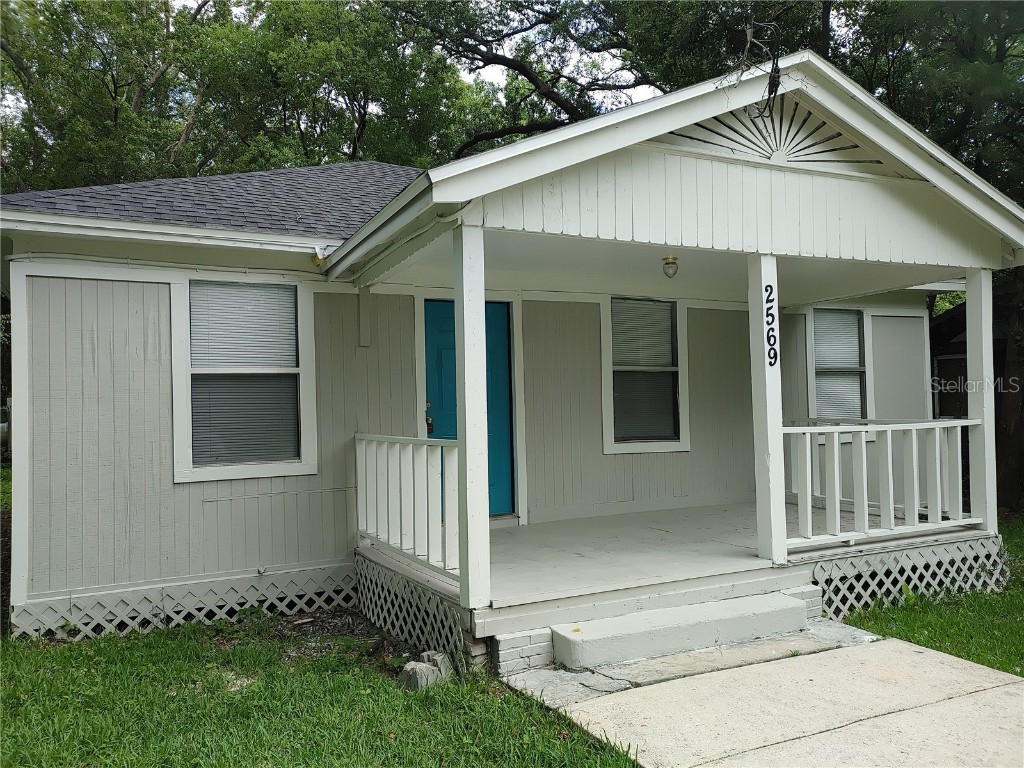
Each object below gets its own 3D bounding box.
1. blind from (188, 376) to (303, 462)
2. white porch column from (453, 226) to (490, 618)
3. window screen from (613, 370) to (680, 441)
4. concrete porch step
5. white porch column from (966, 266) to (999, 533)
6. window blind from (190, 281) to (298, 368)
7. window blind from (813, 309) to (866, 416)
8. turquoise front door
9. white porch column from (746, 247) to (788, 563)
[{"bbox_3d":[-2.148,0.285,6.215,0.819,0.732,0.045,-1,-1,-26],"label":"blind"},{"bbox_3d":[-0.226,0.181,4.390,0.127,2.145,0.127,-1,-1,-26],"label":"white porch column"},{"bbox_3d":[1.364,0.226,7.909,0.814,0.708,0.045,-1,-1,-26],"label":"window screen"},{"bbox_3d":[1.053,1.489,4.707,1.732,0.159,0.299,-1,-1,-26],"label":"concrete porch step"},{"bbox_3d":[3.909,0.144,6.383,0.127,2.162,0.127,-1,-1,-26],"label":"white porch column"},{"bbox_3d":[-2.163,-0.467,6.232,0.819,0.684,0.045,-1,-1,-26],"label":"window blind"},{"bbox_3d":[3.859,-0.147,9.123,0.813,1.451,0.045,-1,-1,-26],"label":"window blind"},{"bbox_3d":[-0.397,0.230,7.082,0.881,1.986,0.045,-1,-1,-26],"label":"turquoise front door"},{"bbox_3d":[1.782,0.172,5.358,0.127,2.113,0.127,-1,-1,-26],"label":"white porch column"}]

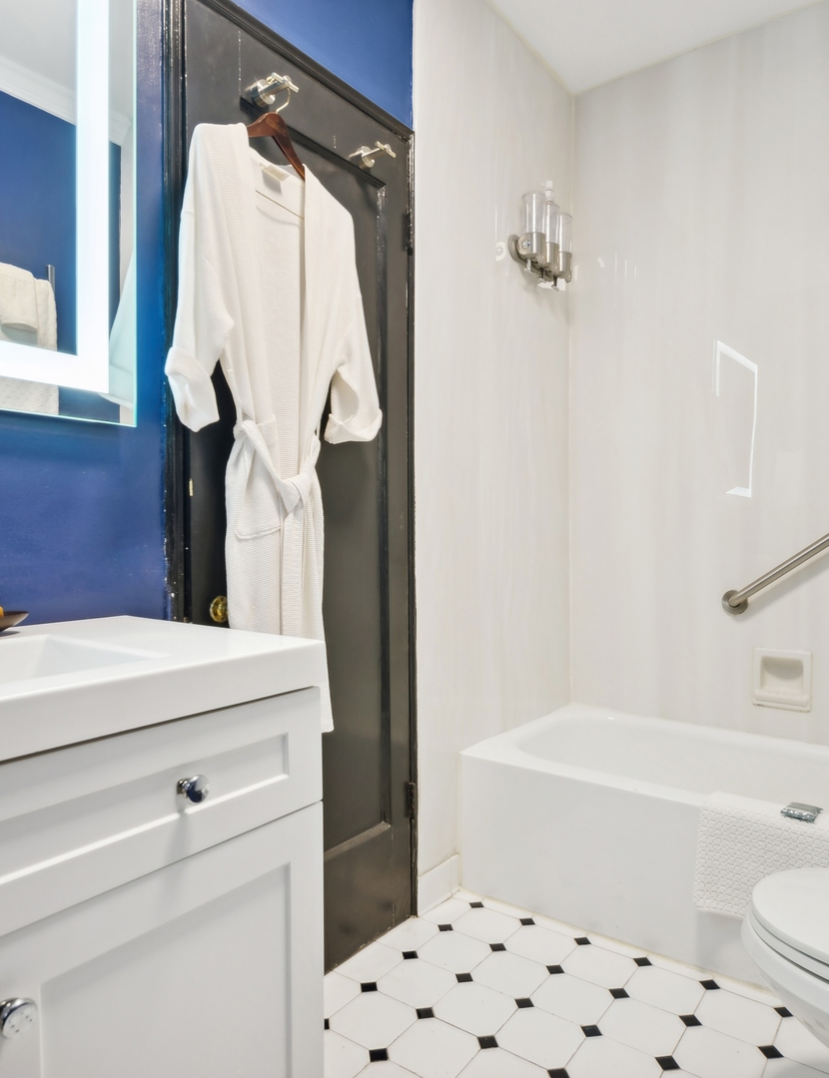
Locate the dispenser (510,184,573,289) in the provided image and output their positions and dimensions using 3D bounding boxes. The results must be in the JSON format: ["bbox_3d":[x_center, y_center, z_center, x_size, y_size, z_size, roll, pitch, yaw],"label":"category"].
[{"bbox_3d":[0.447,-1.023,2.288,0.100,0.290,0.320,1,1,40],"label":"dispenser"}]

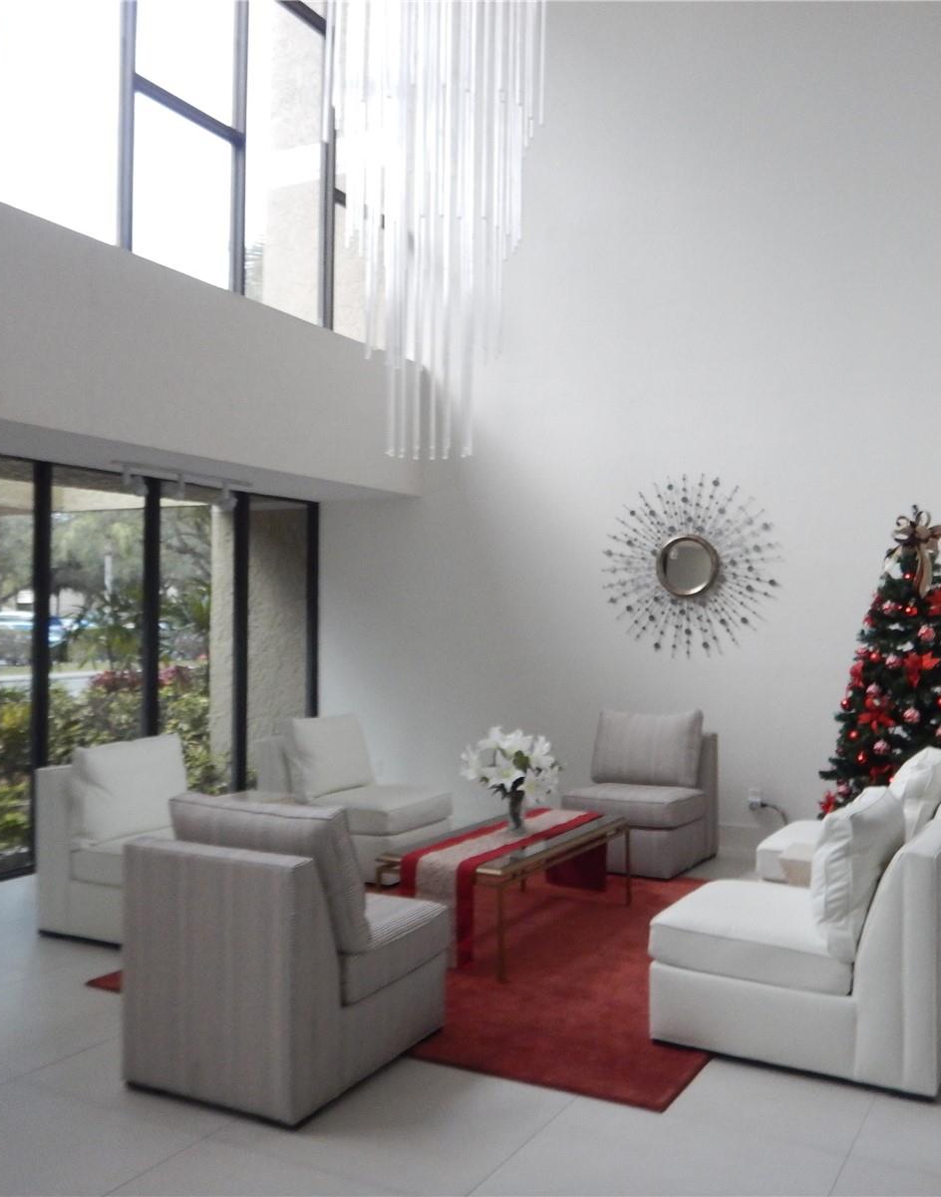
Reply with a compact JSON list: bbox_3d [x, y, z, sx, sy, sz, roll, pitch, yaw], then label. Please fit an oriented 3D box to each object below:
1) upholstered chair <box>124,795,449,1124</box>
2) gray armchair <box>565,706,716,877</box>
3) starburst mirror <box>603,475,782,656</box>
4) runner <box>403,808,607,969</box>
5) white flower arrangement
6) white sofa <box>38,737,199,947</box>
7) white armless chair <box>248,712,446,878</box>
[{"bbox_3d":[-0.598,1.104,3.760,0.666,0.886,0.886,-1,-1,28],"label":"upholstered chair"},{"bbox_3d":[1.053,1.162,6.764,0.666,0.886,0.867,-1,-1,30],"label":"gray armchair"},{"bbox_3d":[1.452,-0.220,7.285,1.214,1.204,0.055,-1,-1,29],"label":"starburst mirror"},{"bbox_3d":[0.221,1.312,5.257,0.367,0.409,1.514,-1,-1,29],"label":"runner"},{"bbox_3d":[0.188,0.799,5.292,0.453,0.382,0.453,0,-1,0],"label":"white flower arrangement"},{"bbox_3d":[-1.494,1.136,5.299,0.921,0.886,0.639,-1,-1,29],"label":"white sofa"},{"bbox_3d":[-0.705,1.162,6.631,0.921,0.886,0.661,-1,-1,29],"label":"white armless chair"}]

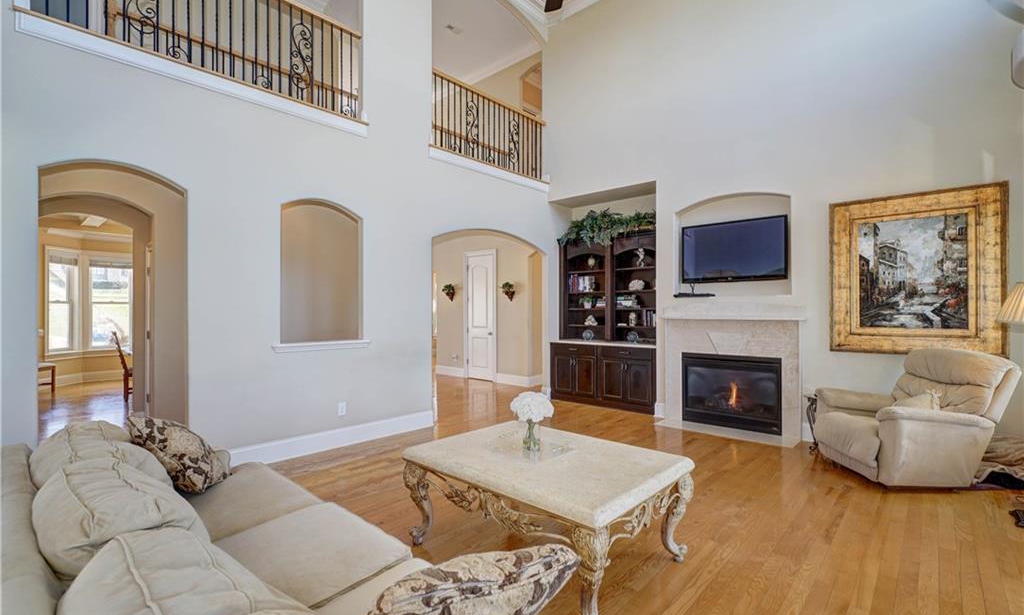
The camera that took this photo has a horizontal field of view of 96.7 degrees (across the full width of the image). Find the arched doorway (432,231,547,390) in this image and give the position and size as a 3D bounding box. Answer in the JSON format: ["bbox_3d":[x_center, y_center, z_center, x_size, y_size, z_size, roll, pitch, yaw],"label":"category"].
[{"bbox_3d":[-0.255,0.181,6.171,0.150,2.400,2.155,0,0,43],"label":"arched doorway"}]

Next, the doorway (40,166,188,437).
[{"bbox_3d":[-2.876,0.171,3.329,0.150,2.420,0.830,0,0,43],"label":"doorway"}]

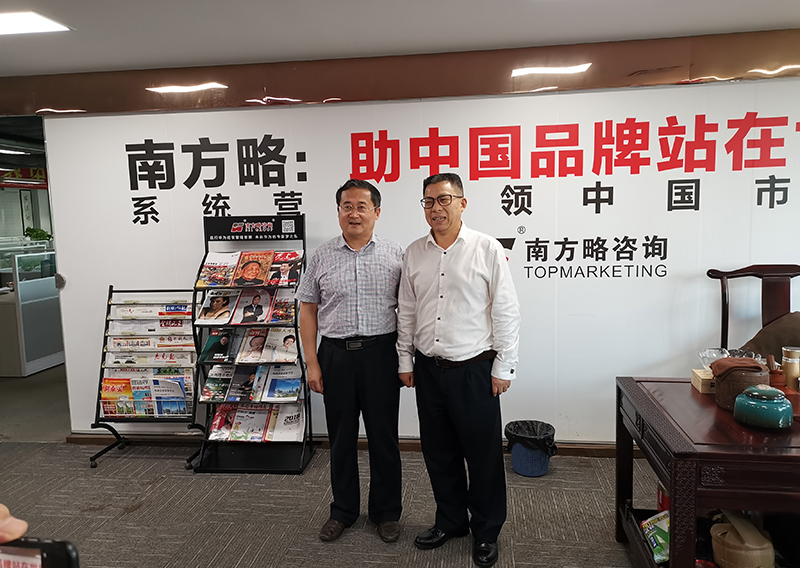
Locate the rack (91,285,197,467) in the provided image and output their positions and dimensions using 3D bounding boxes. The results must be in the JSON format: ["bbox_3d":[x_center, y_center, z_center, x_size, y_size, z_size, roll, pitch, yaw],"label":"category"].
[{"bbox_3d":[-1.615,0.581,3.978,0.670,1.122,0.370,-1,7,8],"label":"rack"}]

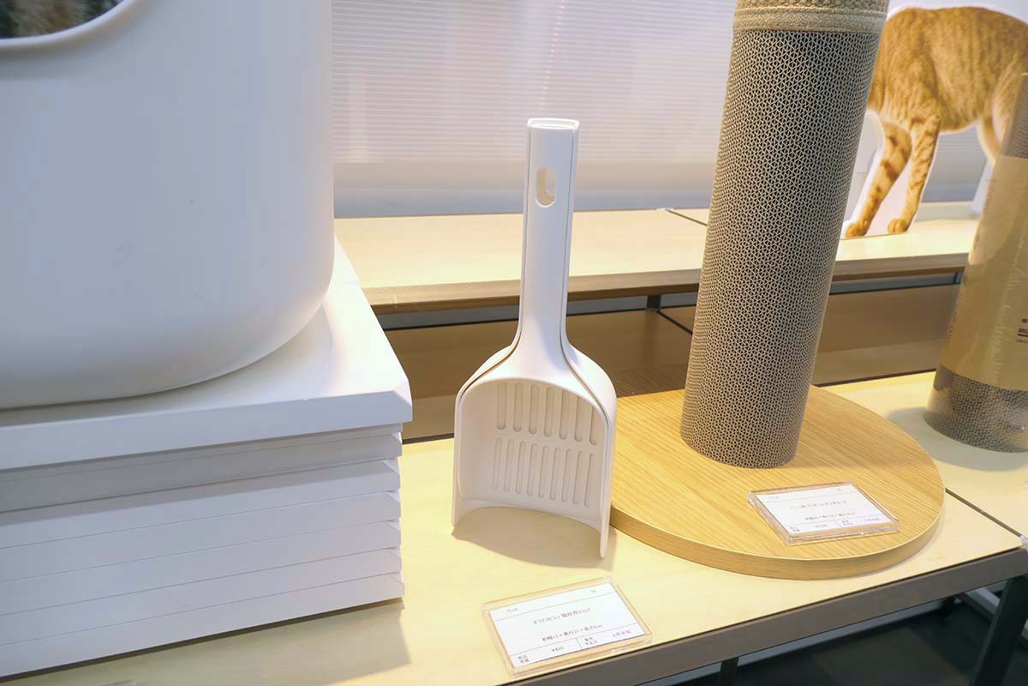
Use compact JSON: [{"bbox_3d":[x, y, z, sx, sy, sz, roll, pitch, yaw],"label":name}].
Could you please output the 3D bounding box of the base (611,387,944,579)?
[{"bbox_3d":[0.212,0.100,0.663,0.350,0.019,0.350,1,22,0],"label":"base"}]

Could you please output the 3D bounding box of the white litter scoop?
[{"bbox_3d":[0.021,0.000,0.505,0.123,0.314,0.060,7,23,14],"label":"white litter scoop"}]

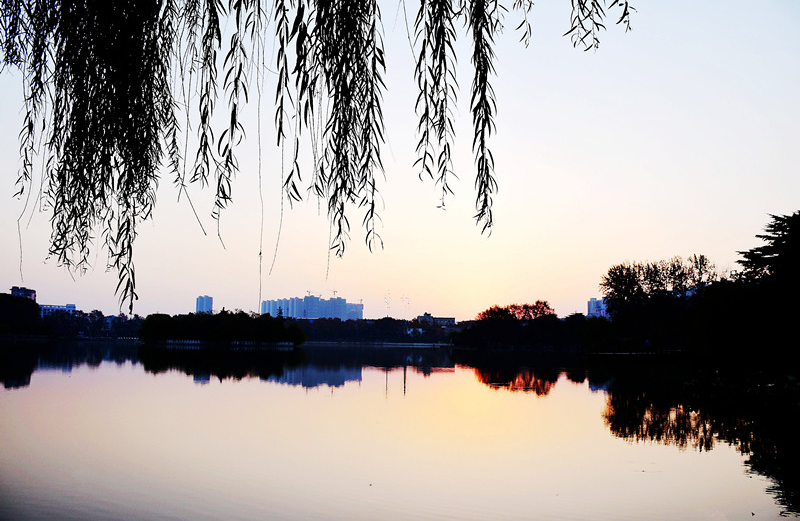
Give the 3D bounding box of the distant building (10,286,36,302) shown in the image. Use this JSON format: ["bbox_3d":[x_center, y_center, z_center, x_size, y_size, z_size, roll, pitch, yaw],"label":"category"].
[{"bbox_3d":[-220.280,30.640,350.000,11.000,29.000,12.000,5,-9,-27],"label":"distant building"}]

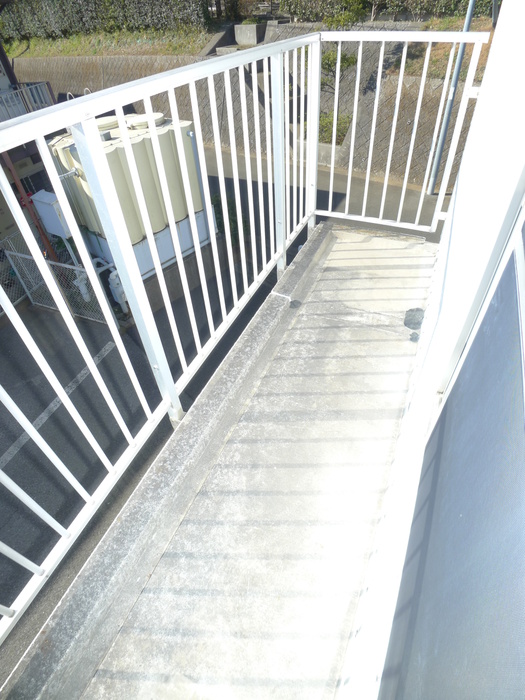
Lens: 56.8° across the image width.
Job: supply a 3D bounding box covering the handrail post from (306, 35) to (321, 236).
[{"bbox_3d":[0.309,-1.226,2.925,0.048,1.090,0.048,11,40,17],"label":"handrail post"}]

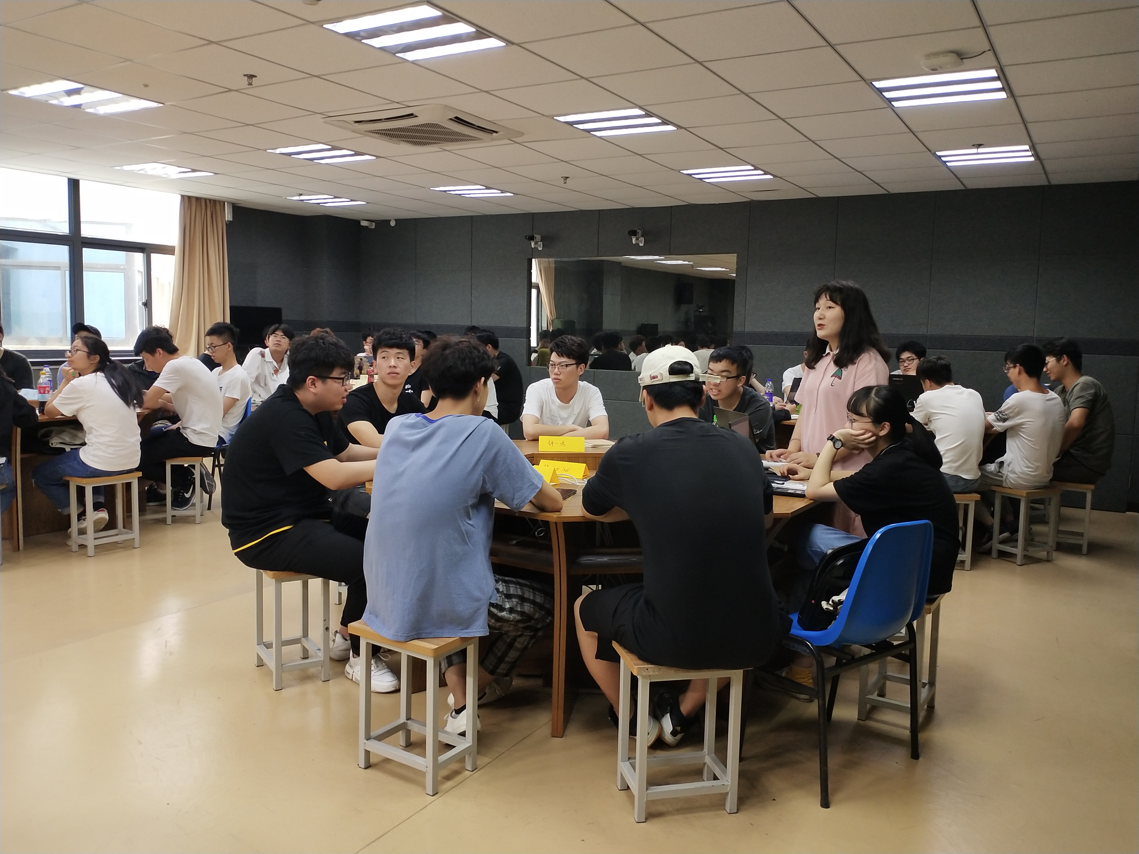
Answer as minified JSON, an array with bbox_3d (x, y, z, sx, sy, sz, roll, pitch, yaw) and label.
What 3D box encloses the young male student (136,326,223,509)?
[{"bbox_3d":[-2.640,-0.029,6.893,0.680,1.300,0.500,0,6,-13],"label":"young male student"}]

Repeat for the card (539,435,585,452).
[{"bbox_3d":[-0.035,0.081,4.750,0.210,0.070,0.070,1,5,0],"label":"card"}]

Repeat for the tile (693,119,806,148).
[{"bbox_3d":[1.102,-1.786,6.183,0.600,0.020,0.600,4,5,30],"label":"tile"}]

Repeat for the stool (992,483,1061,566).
[{"bbox_3d":[2.807,0.601,6.289,0.340,0.445,0.235,-2,6,-29],"label":"stool"}]

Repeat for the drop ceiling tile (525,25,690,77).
[{"bbox_3d":[0.198,-1.703,4.628,0.600,0.020,0.600,4,5,30],"label":"drop ceiling tile"}]

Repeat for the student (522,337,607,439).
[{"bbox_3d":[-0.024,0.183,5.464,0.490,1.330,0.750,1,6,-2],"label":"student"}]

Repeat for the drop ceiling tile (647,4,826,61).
[{"bbox_3d":[0.717,-1.669,4.329,0.600,0.020,0.600,4,5,30],"label":"drop ceiling tile"}]

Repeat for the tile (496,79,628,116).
[{"bbox_3d":[-0.019,-1.764,5.446,0.600,0.020,0.600,4,5,30],"label":"tile"}]

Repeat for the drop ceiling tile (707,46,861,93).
[{"bbox_3d":[0.978,-1.618,4.617,0.595,0.020,0.595,4,6,29],"label":"drop ceiling tile"}]

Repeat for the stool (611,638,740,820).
[{"bbox_3d":[0.327,0.889,3.043,0.355,0.450,0.255,0,5,-14],"label":"stool"}]

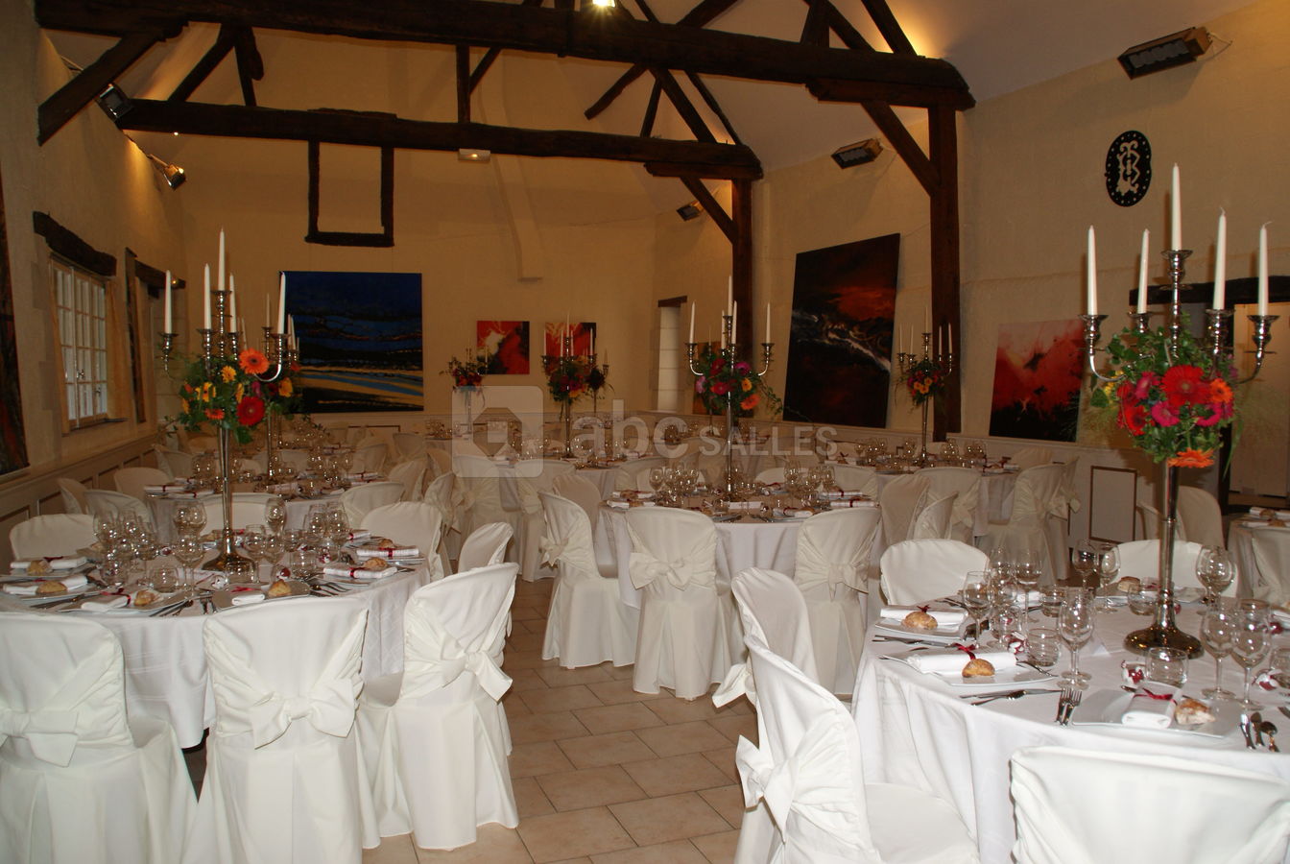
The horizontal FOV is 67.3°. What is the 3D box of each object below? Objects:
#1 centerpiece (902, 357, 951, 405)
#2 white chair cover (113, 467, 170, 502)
[{"bbox_3d":[2.292,-0.411,7.909,0.390,0.400,0.380,1,3,14],"label":"centerpiece"},{"bbox_3d":[-3.211,0.673,6.574,0.530,0.878,0.460,1,3,20],"label":"white chair cover"}]

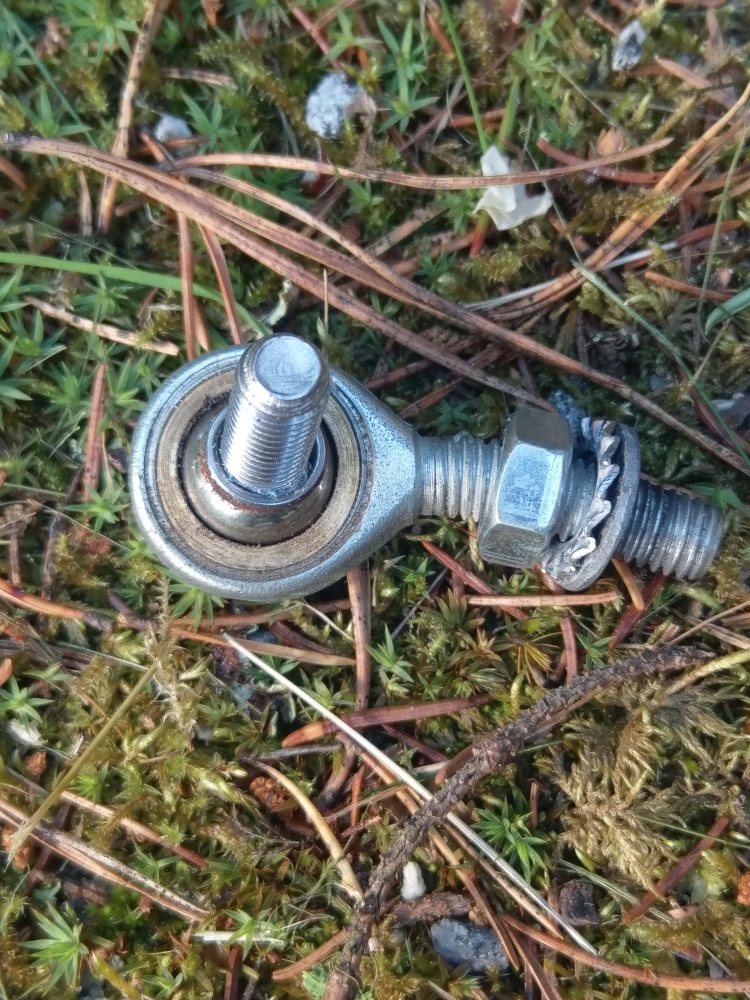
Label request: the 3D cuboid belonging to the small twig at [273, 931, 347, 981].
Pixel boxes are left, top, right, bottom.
[{"bbox_3d":[-0.005,0.035,0.058,0.007,0.001,0.001,-28,87,-2],"label":"small twig"}]

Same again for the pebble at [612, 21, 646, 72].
[{"bbox_3d":[0.021,-0.038,0.063,0.002,0.002,0.005,23,87,1],"label":"pebble"}]

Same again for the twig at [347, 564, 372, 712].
[{"bbox_3d":[-0.001,0.011,0.060,0.002,0.001,0.012,-2,87,0],"label":"twig"}]

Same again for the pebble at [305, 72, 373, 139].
[{"bbox_3d":[-0.003,-0.033,0.063,0.006,0.004,0.005,0,87,0],"label":"pebble"}]

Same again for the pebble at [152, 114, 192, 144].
[{"bbox_3d":[-0.017,-0.031,0.063,0.003,0.002,0.003,0,87,0],"label":"pebble"}]

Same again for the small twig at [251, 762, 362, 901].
[{"bbox_3d":[-0.005,0.026,0.059,0.002,0.001,0.013,-39,87,-2],"label":"small twig"}]

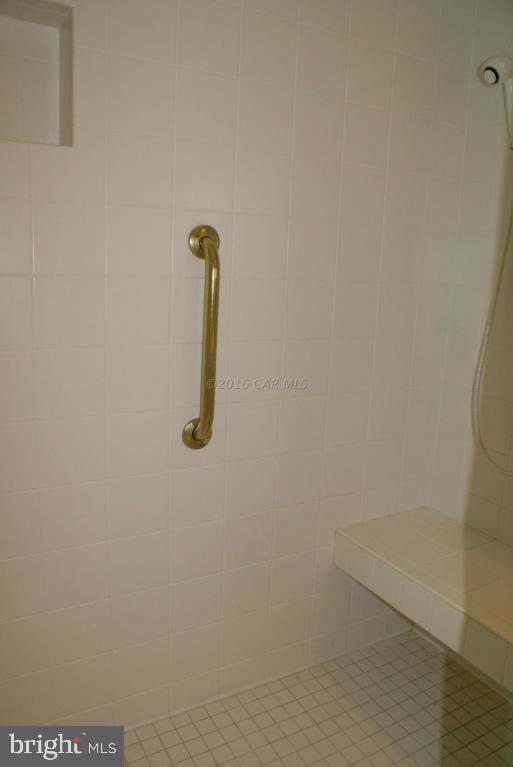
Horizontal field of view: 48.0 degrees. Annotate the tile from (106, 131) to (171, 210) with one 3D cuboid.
[{"bbox_3d":[-0.253,-0.460,1.253,0.152,0.152,0.010,-4,13,-29],"label":"tile"}]

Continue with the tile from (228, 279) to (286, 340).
[{"bbox_3d":[0.000,-0.184,1.457,0.152,0.152,0.010,-4,13,-29],"label":"tile"}]

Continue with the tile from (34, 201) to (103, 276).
[{"bbox_3d":[-0.388,-0.298,1.198,0.150,0.150,0.009,-4,13,-29],"label":"tile"}]

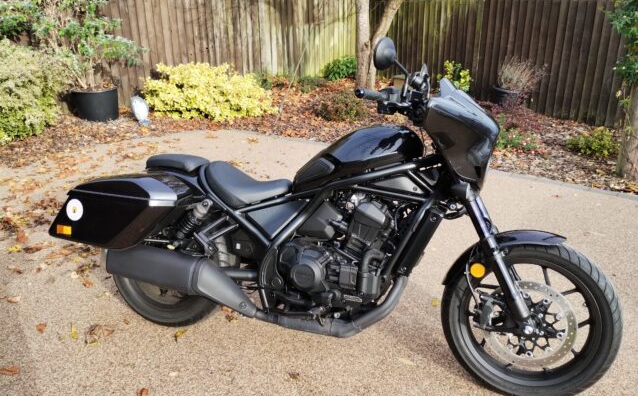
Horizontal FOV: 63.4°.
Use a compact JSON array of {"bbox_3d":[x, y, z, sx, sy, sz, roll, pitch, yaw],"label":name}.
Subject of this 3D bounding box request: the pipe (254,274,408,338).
[{"bbox_3d":[0.046,0.406,2.034,0.585,0.270,0.160,7,9,17],"label":"pipe"}]

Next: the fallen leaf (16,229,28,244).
[{"bbox_3d":[-1.849,0.247,3.213,0.075,0.045,0.110,-5,22,-14],"label":"fallen leaf"}]

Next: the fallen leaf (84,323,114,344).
[{"bbox_3d":[-0.989,0.615,2.326,0.130,0.025,0.115,-9,23,-20],"label":"fallen leaf"}]

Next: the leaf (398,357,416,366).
[{"bbox_3d":[0.372,0.688,2.173,0.078,0.010,0.035,14,25,31],"label":"leaf"}]

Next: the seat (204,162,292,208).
[{"bbox_3d":[-0.299,-0.065,2.208,0.415,0.160,0.300,7,9,17],"label":"seat"}]

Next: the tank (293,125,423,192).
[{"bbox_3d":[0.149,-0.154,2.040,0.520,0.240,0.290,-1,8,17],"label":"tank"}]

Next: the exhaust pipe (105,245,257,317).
[{"bbox_3d":[-0.571,0.318,2.122,0.690,0.175,0.165,12,12,15],"label":"exhaust pipe"}]

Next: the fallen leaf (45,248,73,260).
[{"bbox_3d":[-1.524,0.332,3.029,0.145,0.025,0.070,-16,27,-37],"label":"fallen leaf"}]

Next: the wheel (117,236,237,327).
[{"bbox_3d":[-0.670,0.277,2.357,0.635,0.635,0.180,7,10,16],"label":"wheel"}]

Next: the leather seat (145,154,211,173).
[{"bbox_3d":[-0.631,-0.153,2.302,0.290,0.080,0.200,7,9,17],"label":"leather seat"}]

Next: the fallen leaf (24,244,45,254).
[{"bbox_3d":[-1.717,0.310,3.108,0.140,0.018,0.065,-12,25,-28],"label":"fallen leaf"}]

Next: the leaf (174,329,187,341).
[{"bbox_3d":[-0.625,0.616,2.332,0.045,0.015,0.080,8,23,19],"label":"leaf"}]

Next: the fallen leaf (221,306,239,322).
[{"bbox_3d":[-0.428,0.555,2.477,0.100,0.025,0.075,20,28,41],"label":"fallen leaf"}]

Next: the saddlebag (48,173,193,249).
[{"bbox_3d":[-0.817,0.040,2.112,0.540,0.280,0.200,7,10,16],"label":"saddlebag"}]

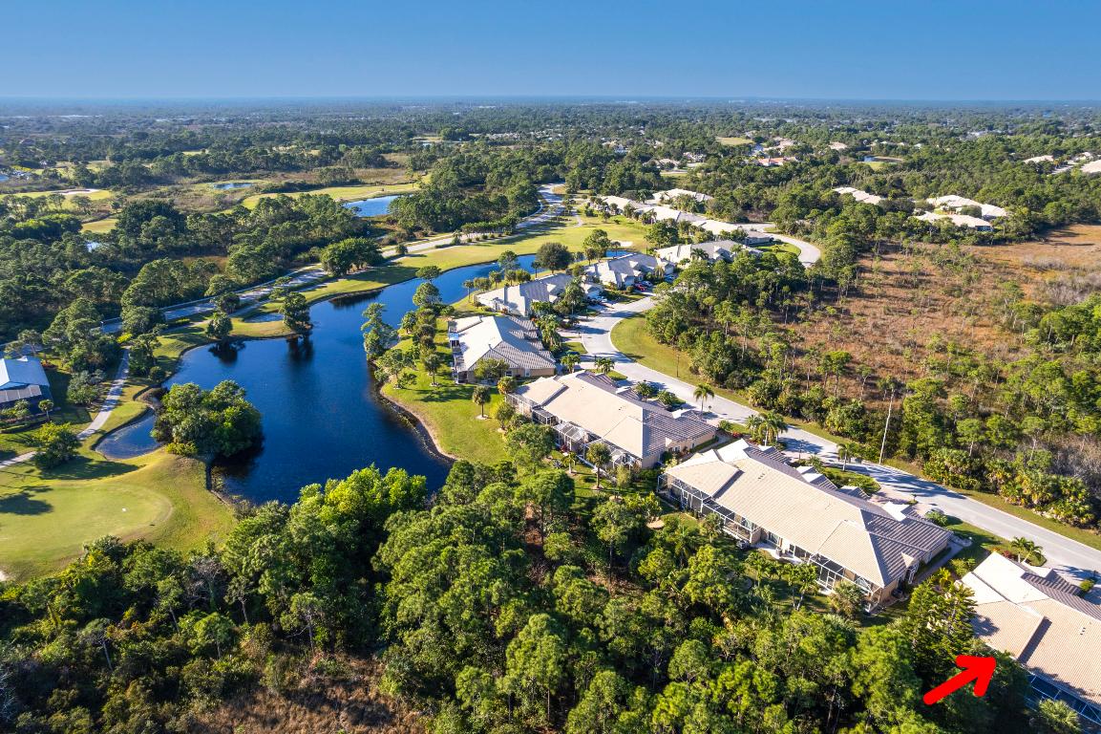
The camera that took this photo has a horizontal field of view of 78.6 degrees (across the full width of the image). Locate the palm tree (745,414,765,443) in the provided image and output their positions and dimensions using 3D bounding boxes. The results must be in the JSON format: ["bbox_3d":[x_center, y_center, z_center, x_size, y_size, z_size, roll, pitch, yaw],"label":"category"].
[{"bbox_3d":[37.997,11.470,124.532,3.570,5.840,3.570,0,22,0],"label":"palm tree"}]

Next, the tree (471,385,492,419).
[{"bbox_3d":[-13.681,6.954,133.577,3.830,7.100,3.830,0,22,0],"label":"tree"}]

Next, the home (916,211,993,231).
[{"bbox_3d":[188.210,-68.470,317.270,30.500,6.000,21.000,2,22,4],"label":"home"}]

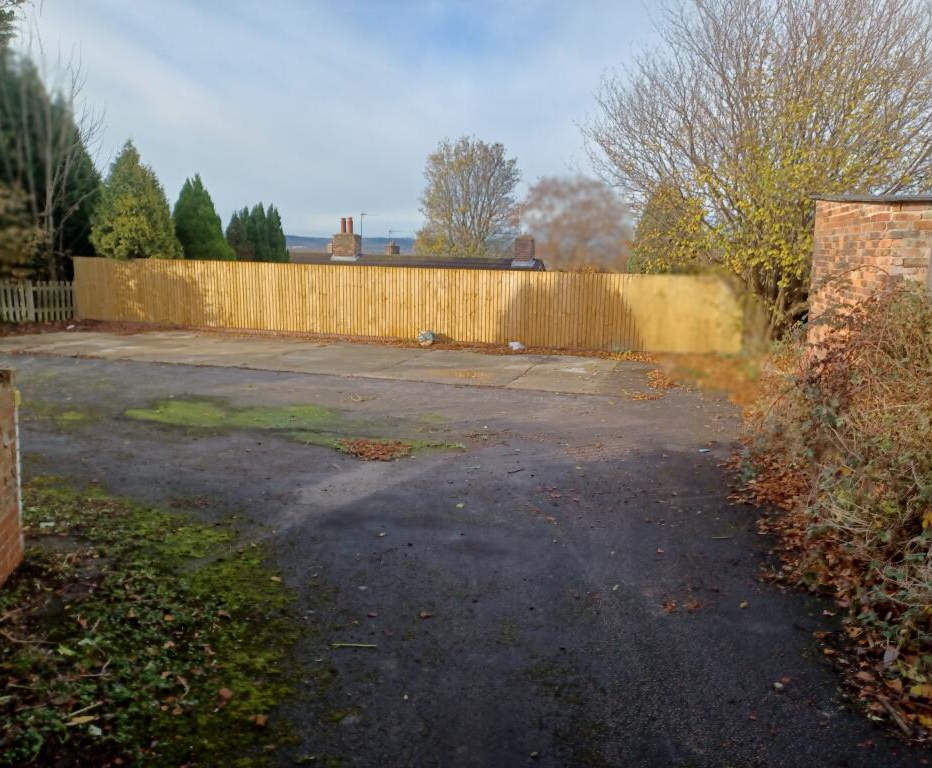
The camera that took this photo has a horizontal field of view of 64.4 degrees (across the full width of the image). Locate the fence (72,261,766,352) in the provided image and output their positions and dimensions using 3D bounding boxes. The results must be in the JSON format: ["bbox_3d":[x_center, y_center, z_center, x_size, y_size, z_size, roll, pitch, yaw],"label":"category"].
[{"bbox_3d":[-2.576,-2.010,17.993,17.624,1.700,0.100,4,11,17],"label":"fence"}]

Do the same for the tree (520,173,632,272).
[{"bbox_3d":[6.228,-7.254,43.395,6.426,9.625,6.426,2,11,8],"label":"tree"}]

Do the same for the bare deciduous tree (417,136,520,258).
[{"bbox_3d":[0.075,-9.533,49.083,6.897,13.193,6.897,1,11,0],"label":"bare deciduous tree"}]

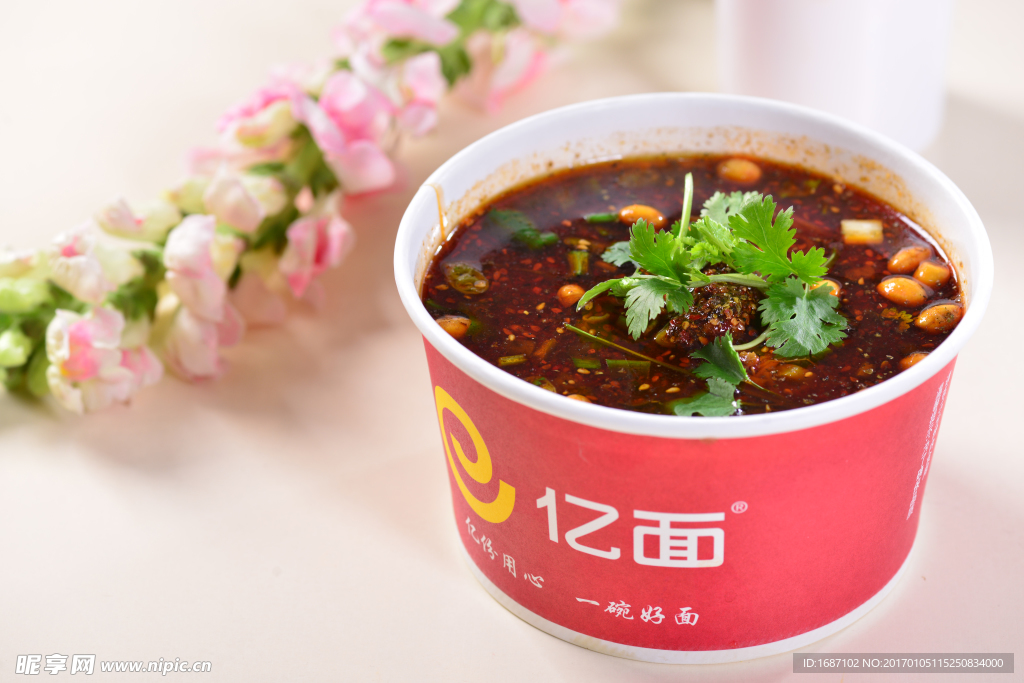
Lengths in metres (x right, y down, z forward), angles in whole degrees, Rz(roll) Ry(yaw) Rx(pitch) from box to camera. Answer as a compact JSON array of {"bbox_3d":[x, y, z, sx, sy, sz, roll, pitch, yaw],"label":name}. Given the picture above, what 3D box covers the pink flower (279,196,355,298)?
[{"bbox_3d":[-0.058,-0.028,0.886,0.023,0.025,0.025,-27,44,-31],"label":"pink flower"}]

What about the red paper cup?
[{"bbox_3d":[0.047,0.011,0.794,0.155,0.086,0.155,0,37,0],"label":"red paper cup"}]

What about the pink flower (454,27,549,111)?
[{"bbox_3d":[-0.003,-0.088,0.966,0.023,0.023,0.030,26,44,31],"label":"pink flower"}]

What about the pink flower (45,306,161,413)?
[{"bbox_3d":[-0.116,0.005,0.846,0.033,0.025,0.025,-1,37,0],"label":"pink flower"}]

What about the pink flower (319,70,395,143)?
[{"bbox_3d":[-0.048,-0.072,0.919,0.023,0.019,0.019,-20,41,-24],"label":"pink flower"}]

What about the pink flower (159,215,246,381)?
[{"bbox_3d":[-0.089,-0.013,0.863,0.025,0.043,0.025,-23,42,-27],"label":"pink flower"}]

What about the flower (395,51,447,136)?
[{"bbox_3d":[-0.029,-0.079,0.947,0.019,0.023,0.016,30,47,35],"label":"flower"}]

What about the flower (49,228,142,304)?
[{"bbox_3d":[-0.120,-0.022,0.859,0.027,0.018,0.018,12,38,16],"label":"flower"}]

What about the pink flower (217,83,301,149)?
[{"bbox_3d":[-0.078,-0.070,0.923,0.026,0.017,0.017,26,44,31],"label":"pink flower"}]

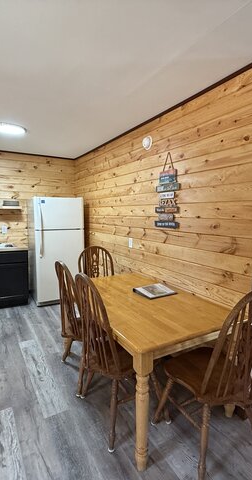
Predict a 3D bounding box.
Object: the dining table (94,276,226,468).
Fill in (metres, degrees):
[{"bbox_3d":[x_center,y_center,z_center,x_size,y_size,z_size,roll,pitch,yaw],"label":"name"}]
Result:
[{"bbox_3d":[0.070,0.848,2.243,0.885,0.740,1.520,-3,7,-30],"label":"dining table"}]

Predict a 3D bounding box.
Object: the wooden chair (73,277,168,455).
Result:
[{"bbox_3d":[-0.063,0.736,1.846,0.560,1.040,0.530,-3,7,-30],"label":"wooden chair"}]

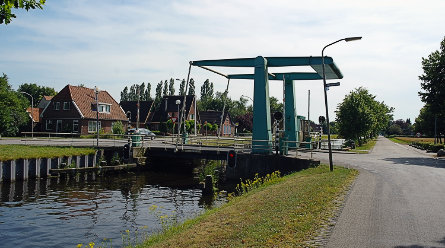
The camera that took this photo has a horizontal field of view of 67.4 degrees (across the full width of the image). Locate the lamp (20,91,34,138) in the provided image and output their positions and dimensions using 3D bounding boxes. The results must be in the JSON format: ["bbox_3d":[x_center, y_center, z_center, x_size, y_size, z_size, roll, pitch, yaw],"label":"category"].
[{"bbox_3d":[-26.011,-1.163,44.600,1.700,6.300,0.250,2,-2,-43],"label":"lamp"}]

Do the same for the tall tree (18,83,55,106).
[{"bbox_3d":[-44.618,-3.478,80.000,9.000,12.500,8.500,0,-2,0],"label":"tall tree"}]

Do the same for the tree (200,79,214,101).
[{"bbox_3d":[-4.700,-5.250,105.000,4.300,18.100,4.000,0,-2,0],"label":"tree"}]

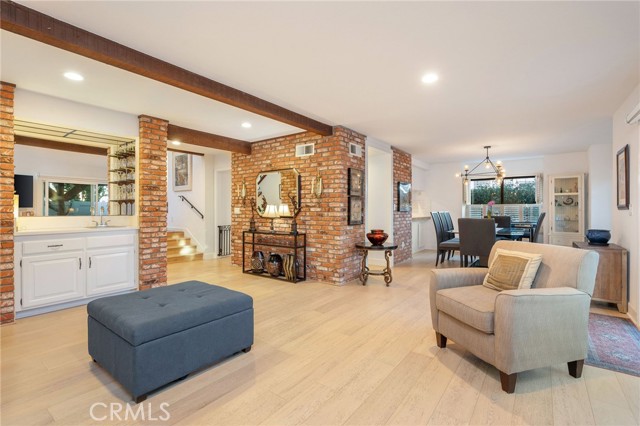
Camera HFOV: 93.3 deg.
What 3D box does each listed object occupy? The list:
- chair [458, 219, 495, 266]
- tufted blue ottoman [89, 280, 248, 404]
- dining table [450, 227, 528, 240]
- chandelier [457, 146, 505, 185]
[{"bbox_3d":[2.738,0.595,5.179,0.530,1.020,0.600,0,1,37],"label":"chair"},{"bbox_3d":[-1.163,0.906,2.406,0.880,0.460,0.880,0,1,38],"label":"tufted blue ottoman"},{"bbox_3d":[3.461,0.722,6.100,1.170,0.750,2.100,0,1,37],"label":"dining table"},{"bbox_3d":[3.284,-0.950,6.131,0.900,0.780,0.950,0,1,37],"label":"chandelier"}]

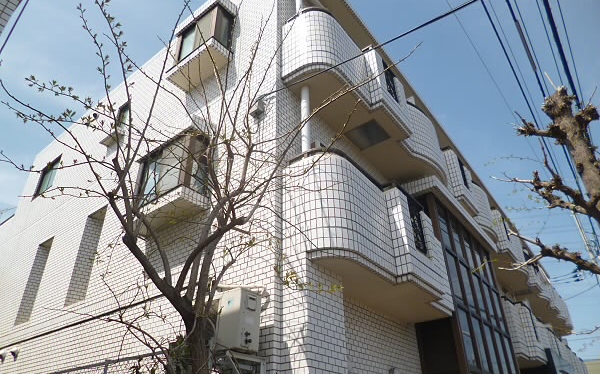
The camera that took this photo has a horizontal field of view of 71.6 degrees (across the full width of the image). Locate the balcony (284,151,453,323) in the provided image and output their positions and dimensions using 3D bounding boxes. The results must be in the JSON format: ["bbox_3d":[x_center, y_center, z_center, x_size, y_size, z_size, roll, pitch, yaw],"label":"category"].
[{"bbox_3d":[1.125,0.786,5.624,0.849,1.358,3.119,-23,-39,31],"label":"balcony"}]

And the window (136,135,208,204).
[{"bbox_3d":[-1.906,-0.093,6.161,1.283,1.017,0.395,-23,-39,31],"label":"window"}]

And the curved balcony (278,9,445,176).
[{"bbox_3d":[1.491,-1.330,7.612,0.849,1.441,4.402,-23,-39,31],"label":"curved balcony"}]

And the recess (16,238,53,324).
[{"bbox_3d":[-5.330,1.994,8.594,0.720,1.808,0.345,-23,-39,31],"label":"recess"}]

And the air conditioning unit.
[{"bbox_3d":[-0.769,1.353,4.041,0.760,0.553,0.267,-23,-39,31],"label":"air conditioning unit"}]

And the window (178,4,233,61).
[{"bbox_3d":[-1.754,-2.592,7.648,1.036,1.027,0.395,-23,-39,31],"label":"window"}]

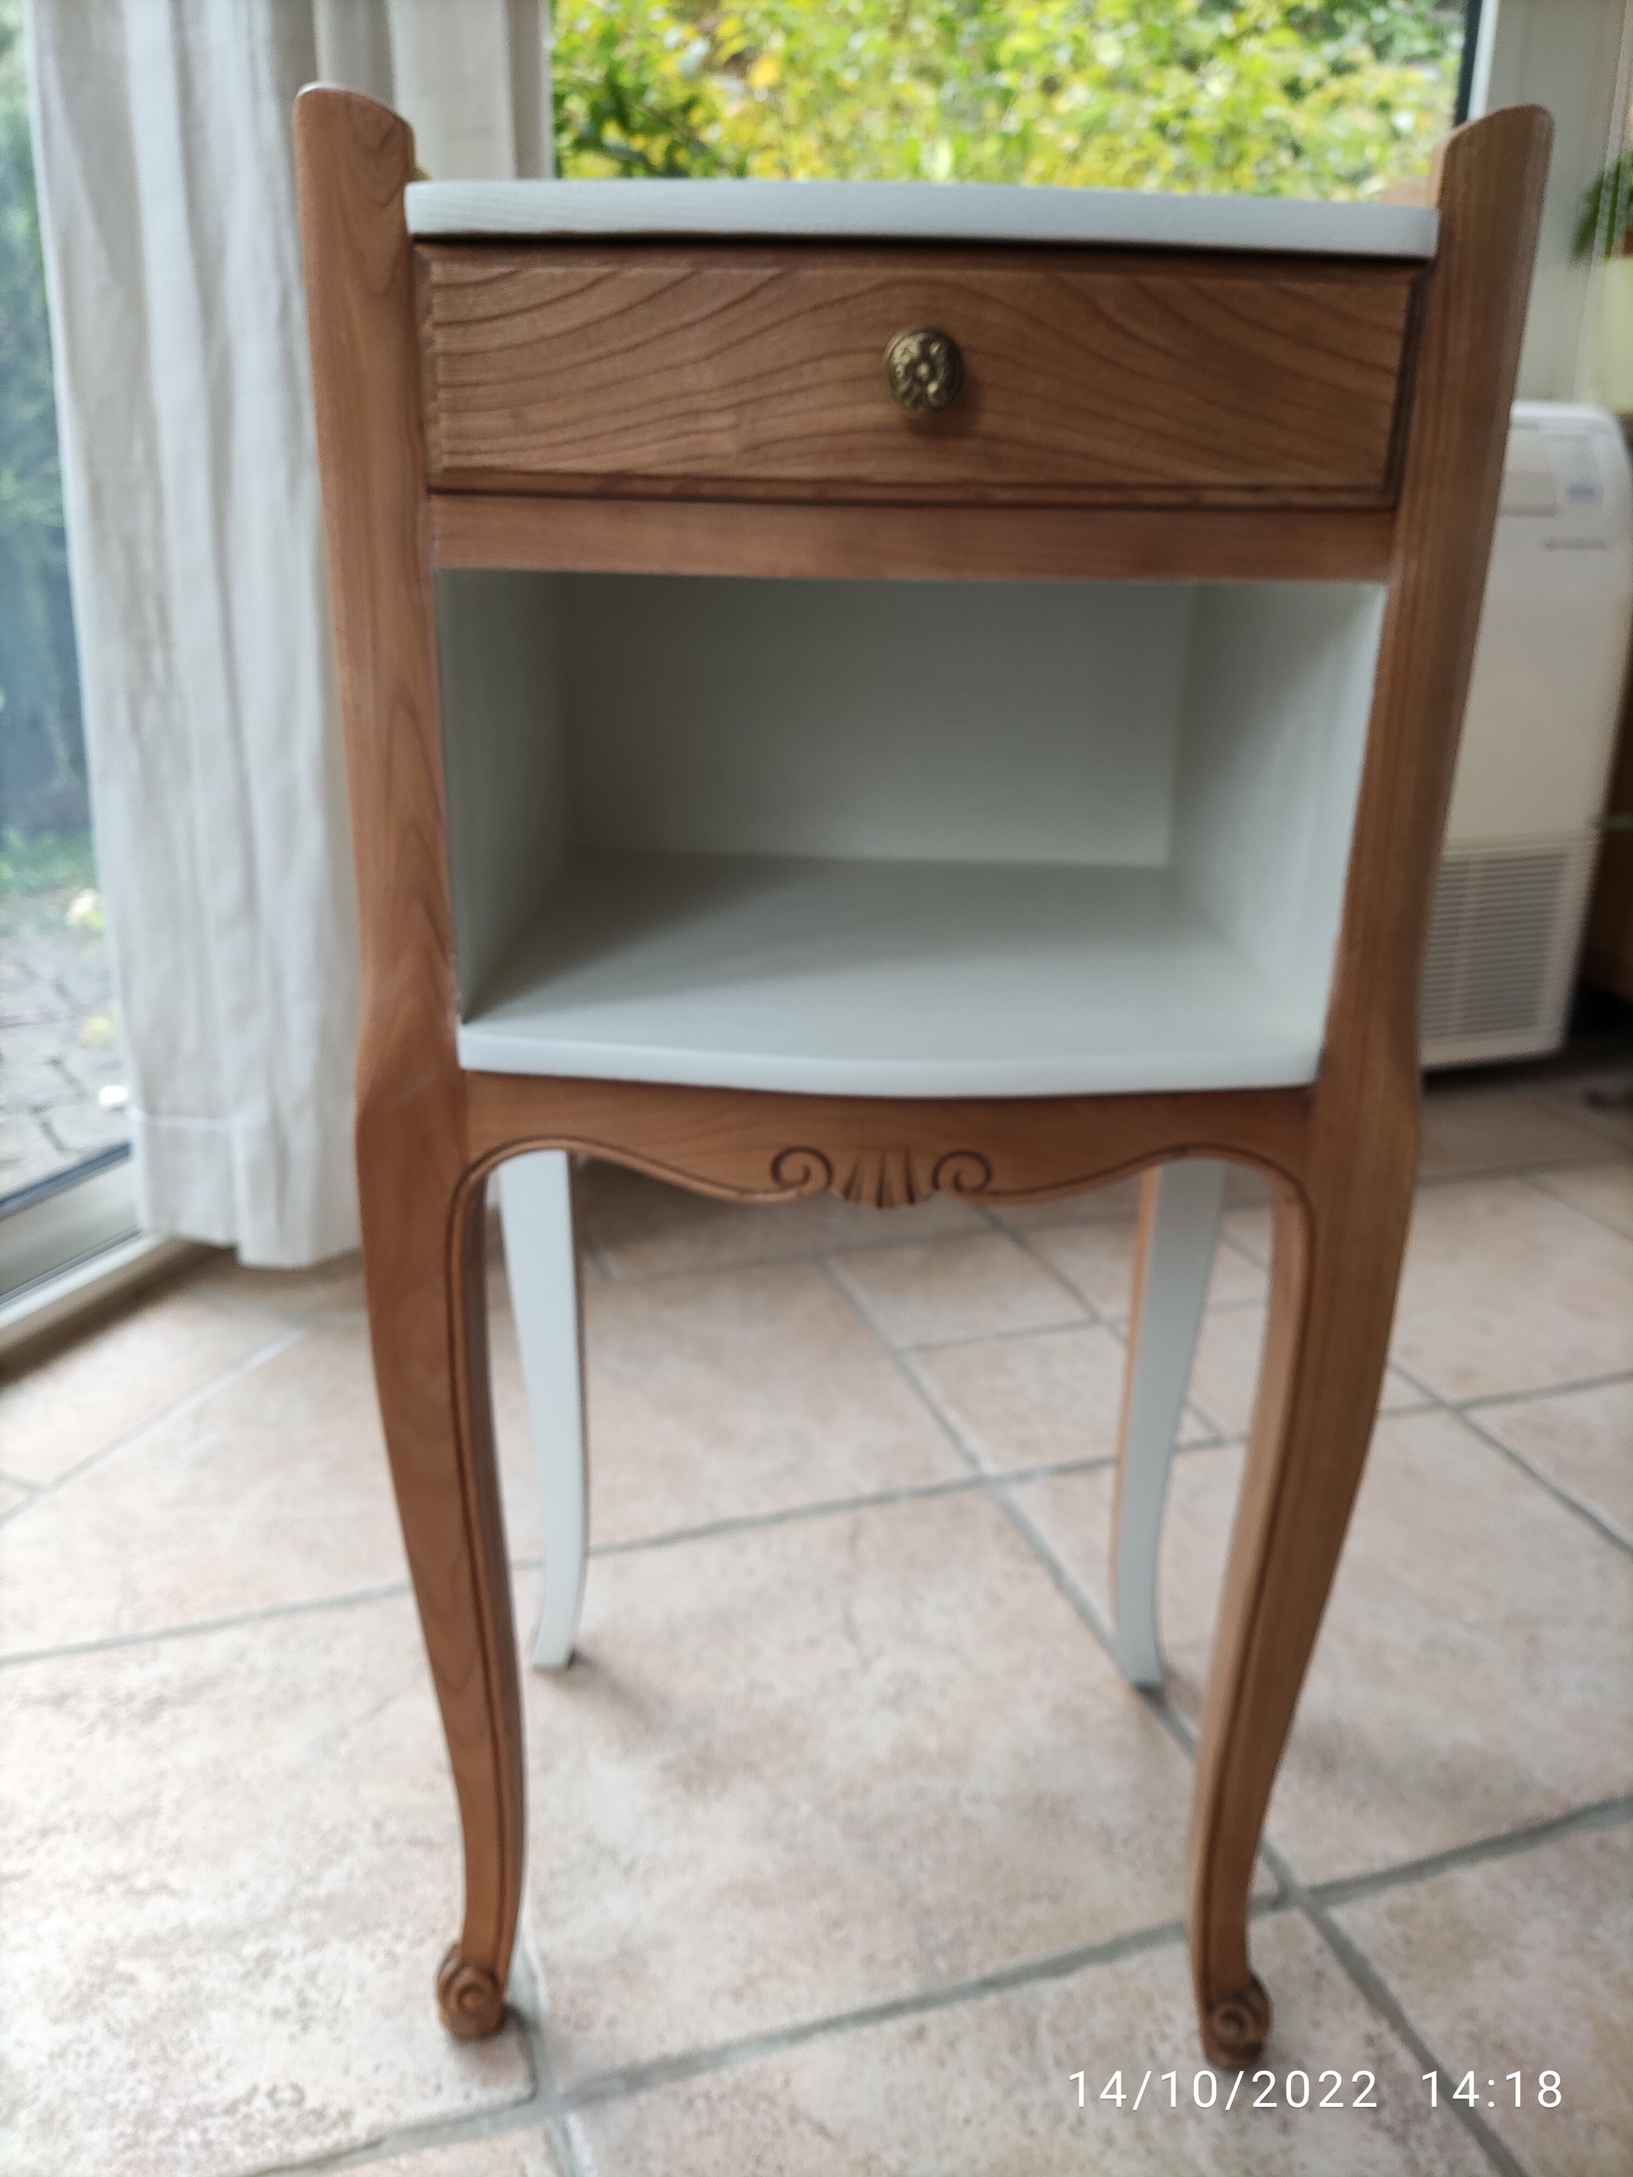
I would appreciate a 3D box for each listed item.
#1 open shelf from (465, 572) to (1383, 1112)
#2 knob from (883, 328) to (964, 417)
[{"bbox_3d":[0.027,-0.116,0.602,0.276,0.153,0.254,1,22,0],"label":"open shelf"},{"bbox_3d":[0.028,-0.186,0.424,0.021,0.021,0.021,1,22,0],"label":"knob"}]

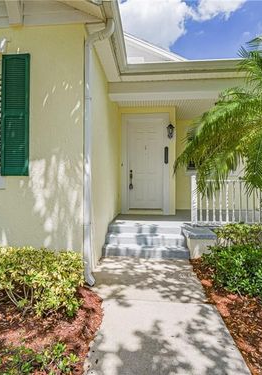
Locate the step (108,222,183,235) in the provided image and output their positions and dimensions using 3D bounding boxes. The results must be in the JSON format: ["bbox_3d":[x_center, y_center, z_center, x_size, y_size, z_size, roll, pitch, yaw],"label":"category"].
[{"bbox_3d":[0.283,0.829,4.589,1.421,0.141,0.330,0,0,5],"label":"step"}]

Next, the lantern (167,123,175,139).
[{"bbox_3d":[1.065,-1.505,6.173,0.210,0.440,0.250,0,0,5],"label":"lantern"}]

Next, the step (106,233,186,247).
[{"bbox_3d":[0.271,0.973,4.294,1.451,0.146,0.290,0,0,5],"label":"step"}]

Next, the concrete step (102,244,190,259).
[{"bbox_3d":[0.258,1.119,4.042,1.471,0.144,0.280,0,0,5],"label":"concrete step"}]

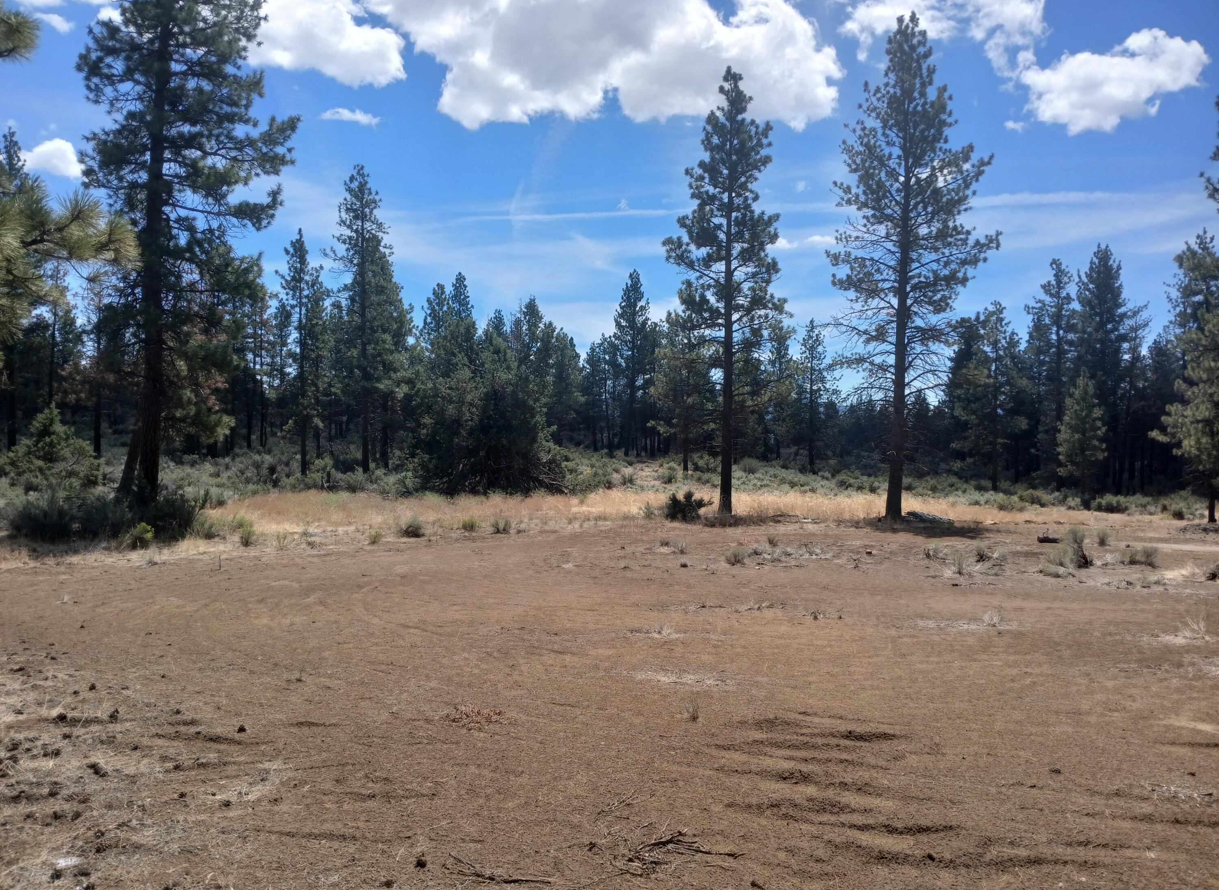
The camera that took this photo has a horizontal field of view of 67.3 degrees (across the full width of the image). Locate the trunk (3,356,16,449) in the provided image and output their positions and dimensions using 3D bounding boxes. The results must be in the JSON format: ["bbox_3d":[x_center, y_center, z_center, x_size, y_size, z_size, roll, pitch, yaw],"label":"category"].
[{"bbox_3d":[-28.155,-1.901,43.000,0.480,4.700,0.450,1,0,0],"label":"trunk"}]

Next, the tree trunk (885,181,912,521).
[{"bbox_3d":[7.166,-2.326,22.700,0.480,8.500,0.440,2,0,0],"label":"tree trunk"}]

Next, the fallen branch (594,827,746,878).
[{"bbox_3d":[0.235,1.560,3.550,0.560,0.080,0.340,1,0,0],"label":"fallen branch"}]

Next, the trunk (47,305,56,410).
[{"bbox_3d":[-31.695,-4.679,52.000,0.350,6.300,0.320,2,0,0],"label":"trunk"}]

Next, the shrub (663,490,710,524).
[{"bbox_3d":[1.811,1.431,21.500,1.050,0.780,0.850,1,0,0],"label":"shrub"}]

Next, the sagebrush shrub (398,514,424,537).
[{"bbox_3d":[-3.765,1.529,17.400,0.490,0.430,0.450,1,0,0],"label":"sagebrush shrub"}]

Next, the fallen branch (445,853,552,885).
[{"bbox_3d":[-0.415,1.575,3.420,0.430,0.045,0.140,1,0,26],"label":"fallen branch"}]

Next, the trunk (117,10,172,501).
[{"bbox_3d":[-12.182,-4.905,24.000,1.100,13.100,0.750,1,0,0],"label":"trunk"}]

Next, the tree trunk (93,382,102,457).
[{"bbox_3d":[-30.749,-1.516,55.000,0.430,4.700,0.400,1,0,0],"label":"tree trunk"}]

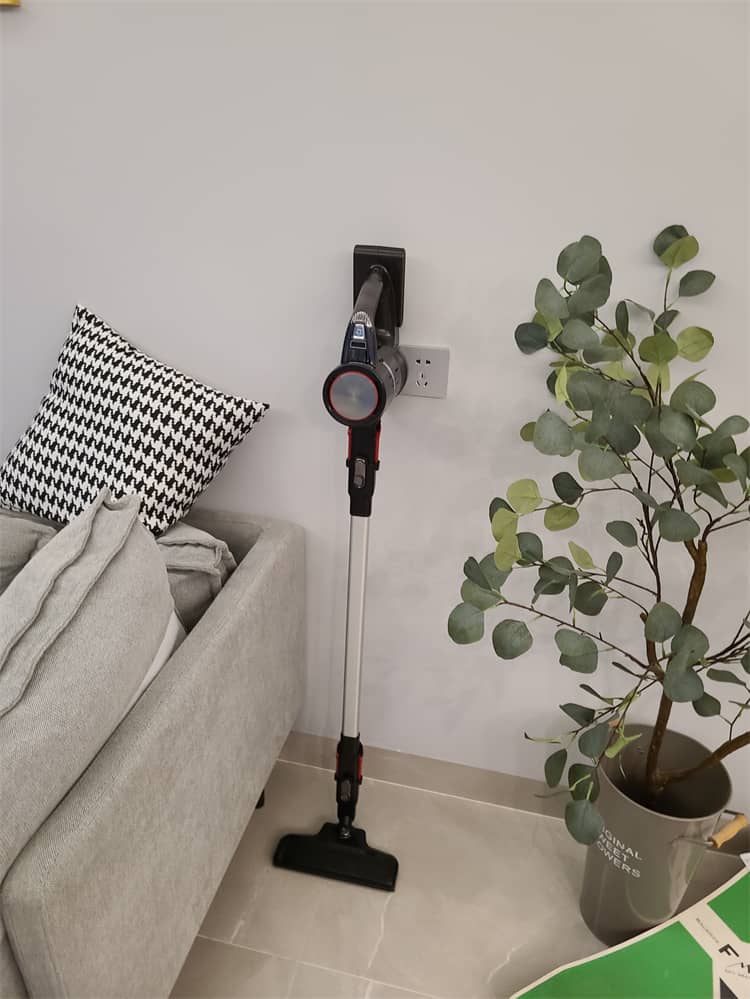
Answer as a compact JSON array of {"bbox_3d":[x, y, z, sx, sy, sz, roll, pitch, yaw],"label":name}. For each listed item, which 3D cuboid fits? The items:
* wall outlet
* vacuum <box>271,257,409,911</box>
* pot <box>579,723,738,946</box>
[{"bbox_3d":[0.082,-0.213,1.251,0.086,0.086,0.010,7,28,12],"label":"wall outlet"},{"bbox_3d":[-0.042,0.181,1.341,0.250,1.170,0.262,7,28,12],"label":"vacuum"},{"bbox_3d":[0.482,0.628,1.357,0.210,0.385,0.220,1,28,0],"label":"pot"}]

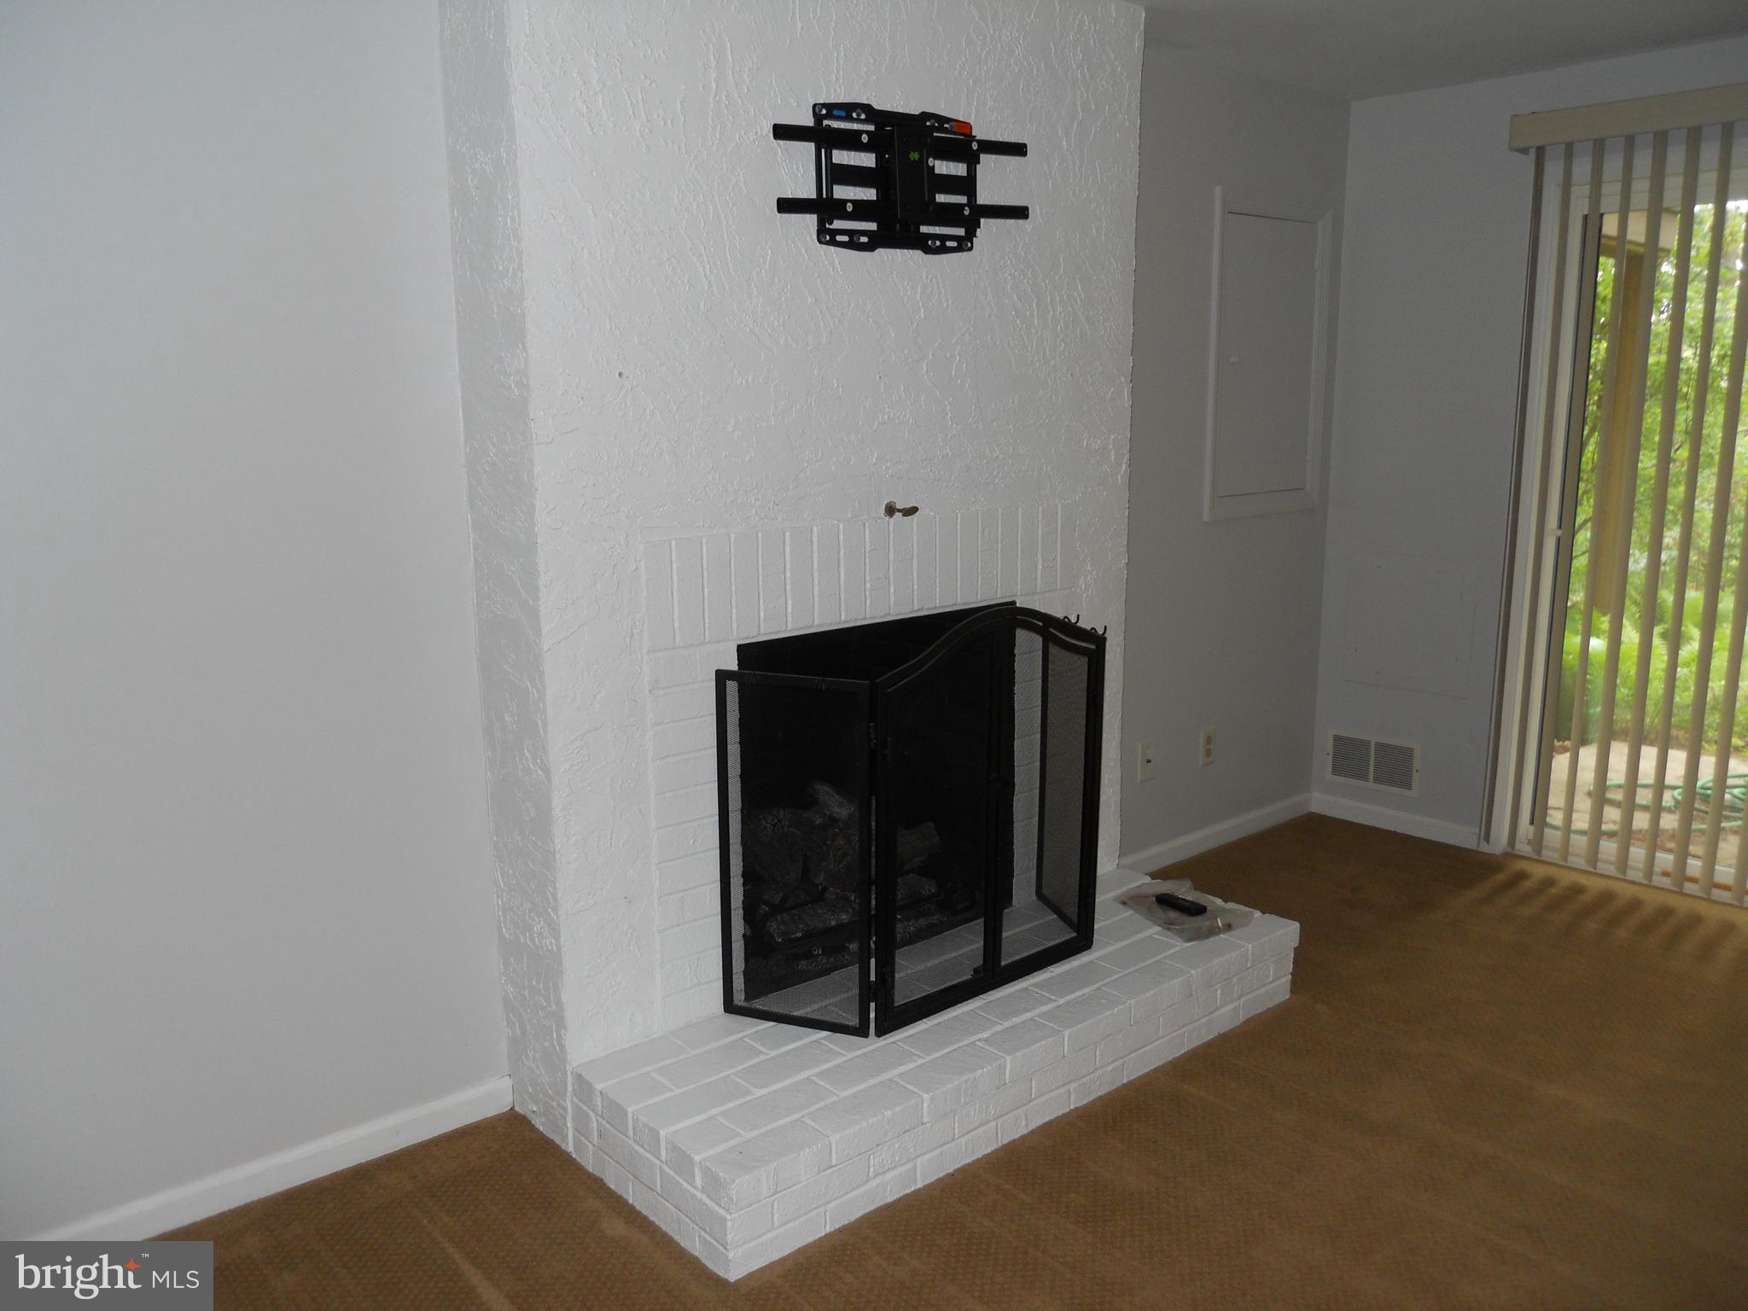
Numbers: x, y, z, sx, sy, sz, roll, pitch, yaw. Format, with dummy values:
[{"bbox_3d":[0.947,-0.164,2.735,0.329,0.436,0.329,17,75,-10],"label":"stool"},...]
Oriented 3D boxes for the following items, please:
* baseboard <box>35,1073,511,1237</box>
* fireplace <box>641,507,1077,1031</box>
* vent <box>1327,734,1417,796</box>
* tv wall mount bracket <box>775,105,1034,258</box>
[{"bbox_3d":[-1.049,0.922,2.530,0.870,0.075,0.015,-10,14,-40],"label":"baseboard"},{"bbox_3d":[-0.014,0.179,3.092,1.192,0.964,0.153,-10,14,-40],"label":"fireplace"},{"bbox_3d":[1.589,0.342,4.504,0.017,0.162,0.309,-10,14,-40],"label":"vent"},{"bbox_3d":[0.052,-0.938,2.785,0.665,0.265,0.090,-10,14,-40],"label":"tv wall mount bracket"}]

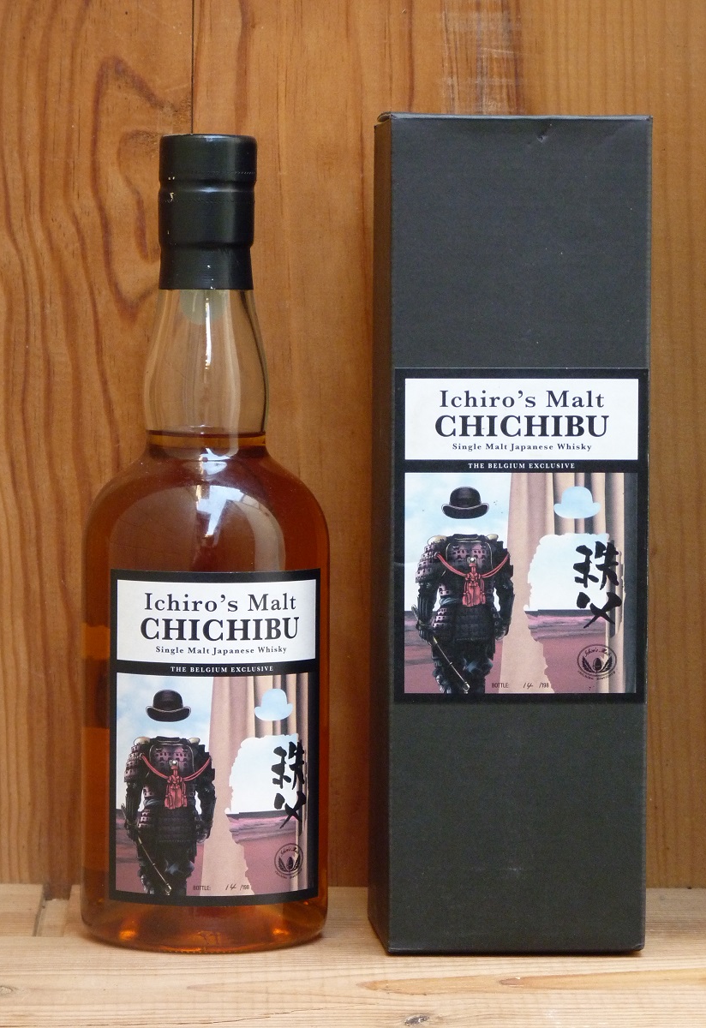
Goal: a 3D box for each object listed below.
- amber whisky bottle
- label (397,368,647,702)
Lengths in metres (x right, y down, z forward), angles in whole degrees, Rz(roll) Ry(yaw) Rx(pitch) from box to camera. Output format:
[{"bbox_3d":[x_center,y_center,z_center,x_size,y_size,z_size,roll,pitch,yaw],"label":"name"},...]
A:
[{"bbox_3d":[-0.050,0.008,1.526,0.085,0.275,0.085,0,4,0],"label":"amber whisky bottle"},{"bbox_3d":[0.056,0.007,1.488,0.085,0.112,0.001,0,4,-4],"label":"label"}]

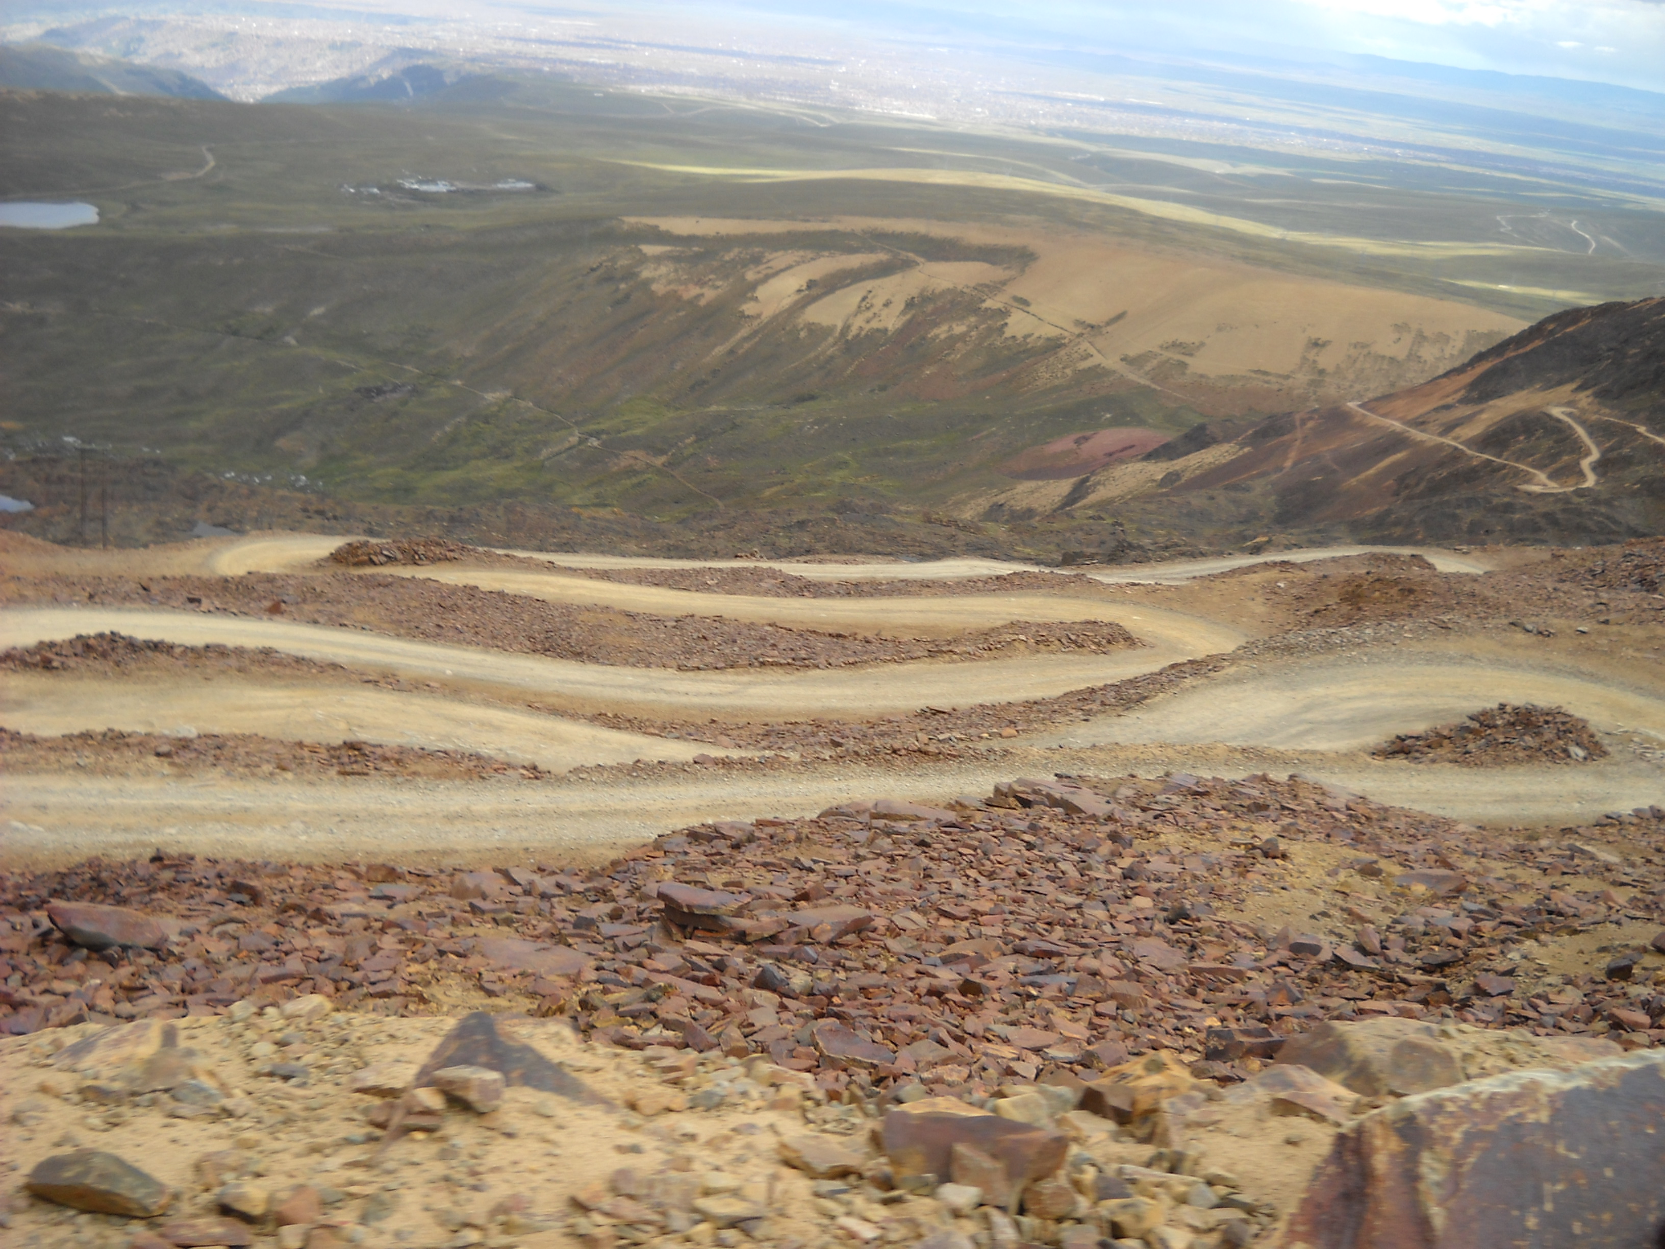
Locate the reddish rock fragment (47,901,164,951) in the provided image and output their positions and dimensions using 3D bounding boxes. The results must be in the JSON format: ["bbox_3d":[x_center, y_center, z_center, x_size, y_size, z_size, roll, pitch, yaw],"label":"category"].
[{"bbox_3d":[-4.782,1.985,13.000,0.760,0.170,0.380,-1,19,-20],"label":"reddish rock fragment"}]

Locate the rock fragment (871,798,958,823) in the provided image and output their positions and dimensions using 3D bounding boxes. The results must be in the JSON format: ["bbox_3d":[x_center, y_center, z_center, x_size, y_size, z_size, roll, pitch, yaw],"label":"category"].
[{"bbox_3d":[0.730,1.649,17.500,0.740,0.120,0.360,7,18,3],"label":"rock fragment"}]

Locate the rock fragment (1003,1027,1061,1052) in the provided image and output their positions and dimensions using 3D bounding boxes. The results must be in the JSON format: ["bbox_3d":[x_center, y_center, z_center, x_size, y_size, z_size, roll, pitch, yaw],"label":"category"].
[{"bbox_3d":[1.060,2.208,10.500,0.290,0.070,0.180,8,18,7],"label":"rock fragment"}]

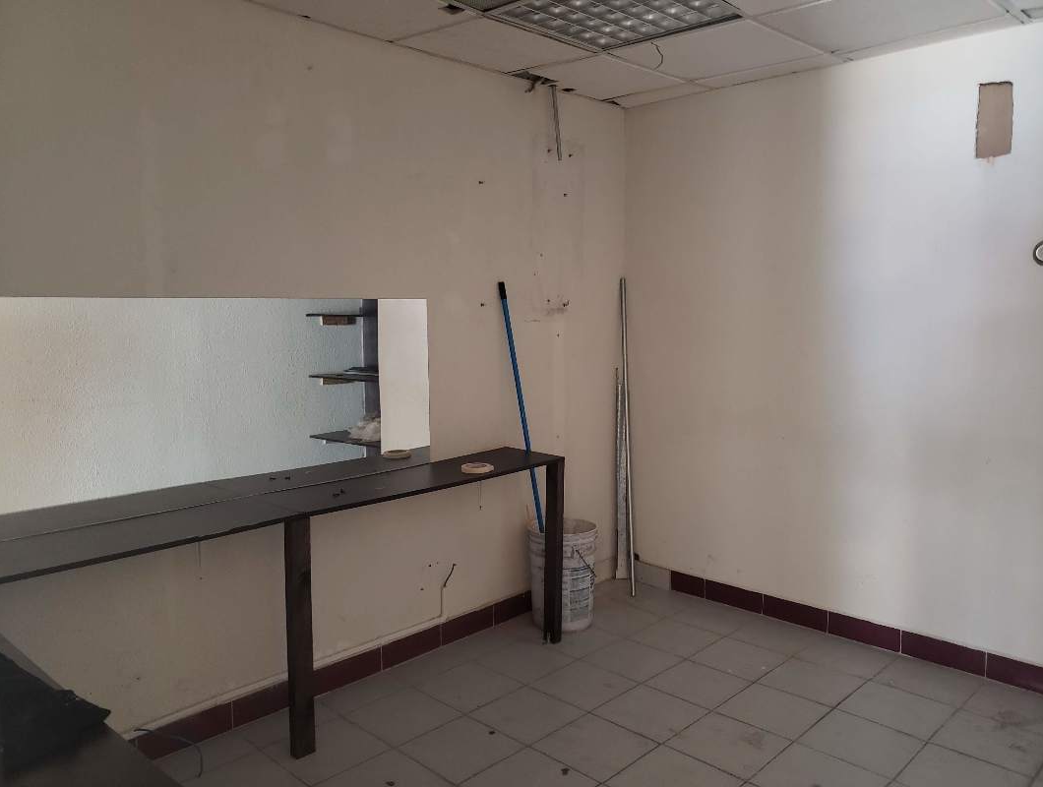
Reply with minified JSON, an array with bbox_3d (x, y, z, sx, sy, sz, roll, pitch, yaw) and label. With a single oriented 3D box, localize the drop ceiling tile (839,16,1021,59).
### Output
[{"bbox_3d":[1.504,-1.321,2.913,0.590,0.015,0.150,5,8,44],"label":"drop ceiling tile"}]

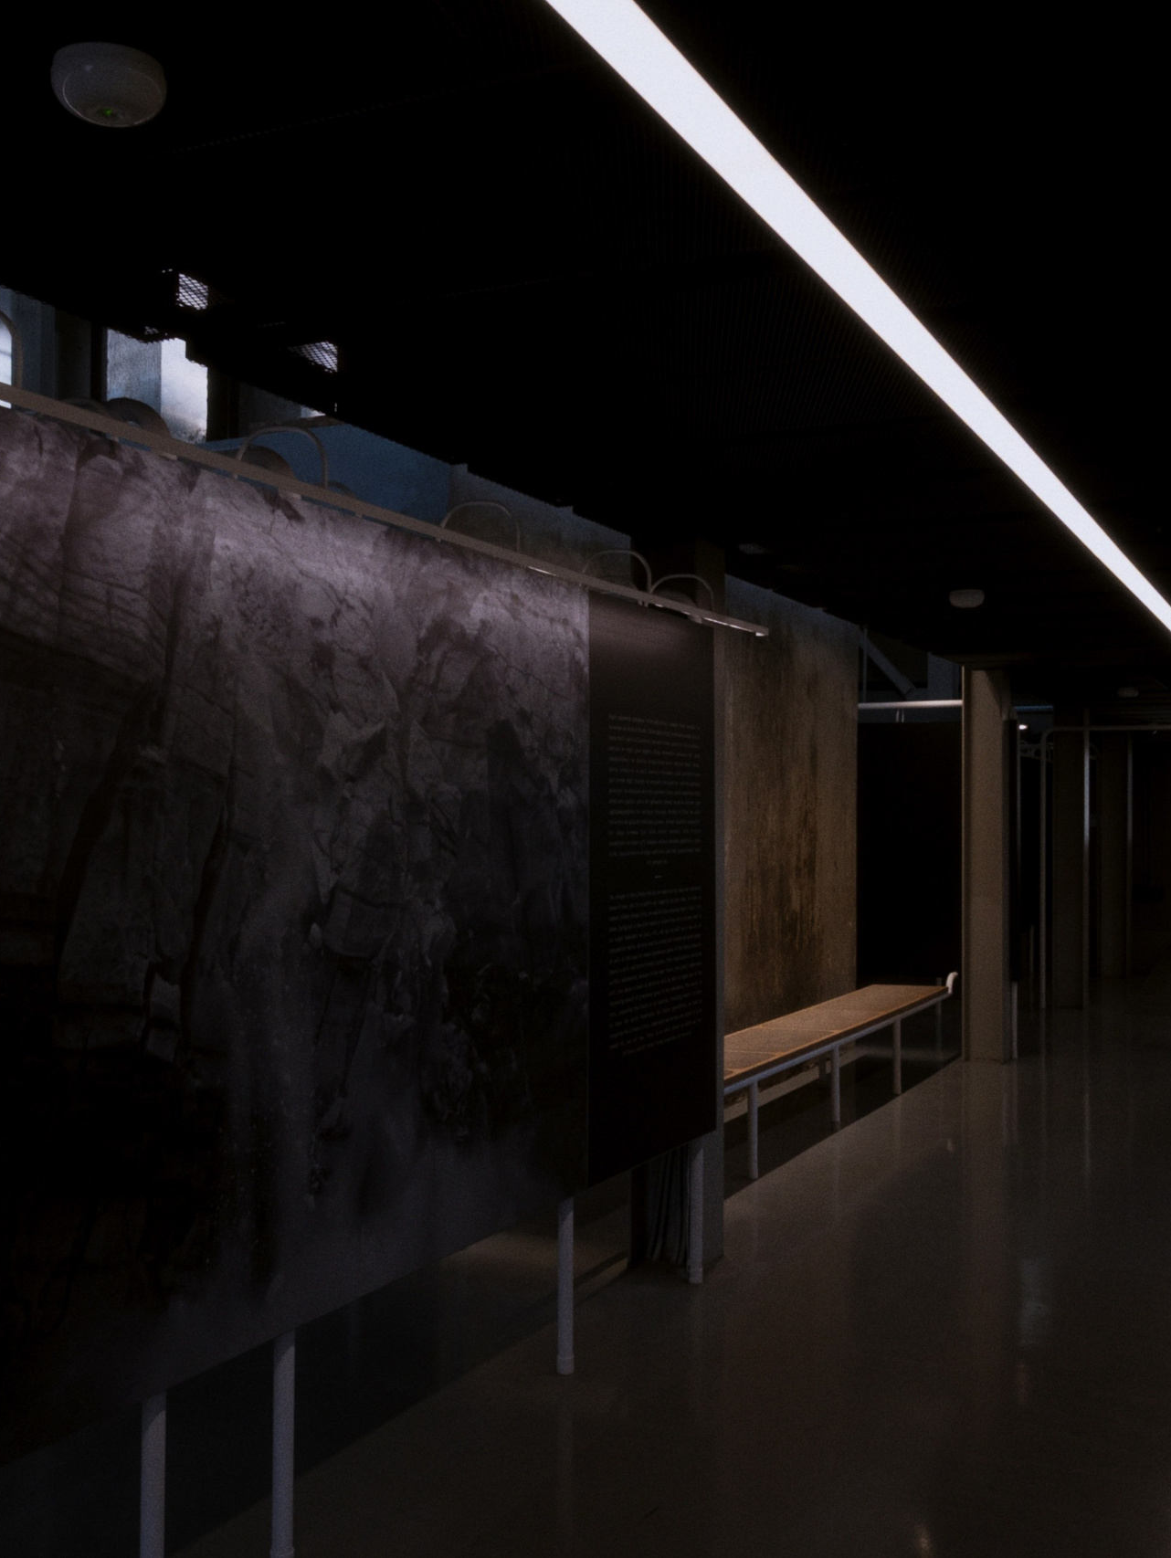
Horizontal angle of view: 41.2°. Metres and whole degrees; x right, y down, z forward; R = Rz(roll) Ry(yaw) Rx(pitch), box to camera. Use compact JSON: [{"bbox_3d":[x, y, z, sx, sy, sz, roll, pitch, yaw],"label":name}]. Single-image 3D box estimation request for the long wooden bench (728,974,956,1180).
[{"bbox_3d":[1.061,1.407,7.618,0.474,0.511,4.262,0,-1,26],"label":"long wooden bench"}]

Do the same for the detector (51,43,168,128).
[{"bbox_3d":[-0.597,-0.867,1.967,0.138,0.052,0.138,1,-1,0],"label":"detector"}]

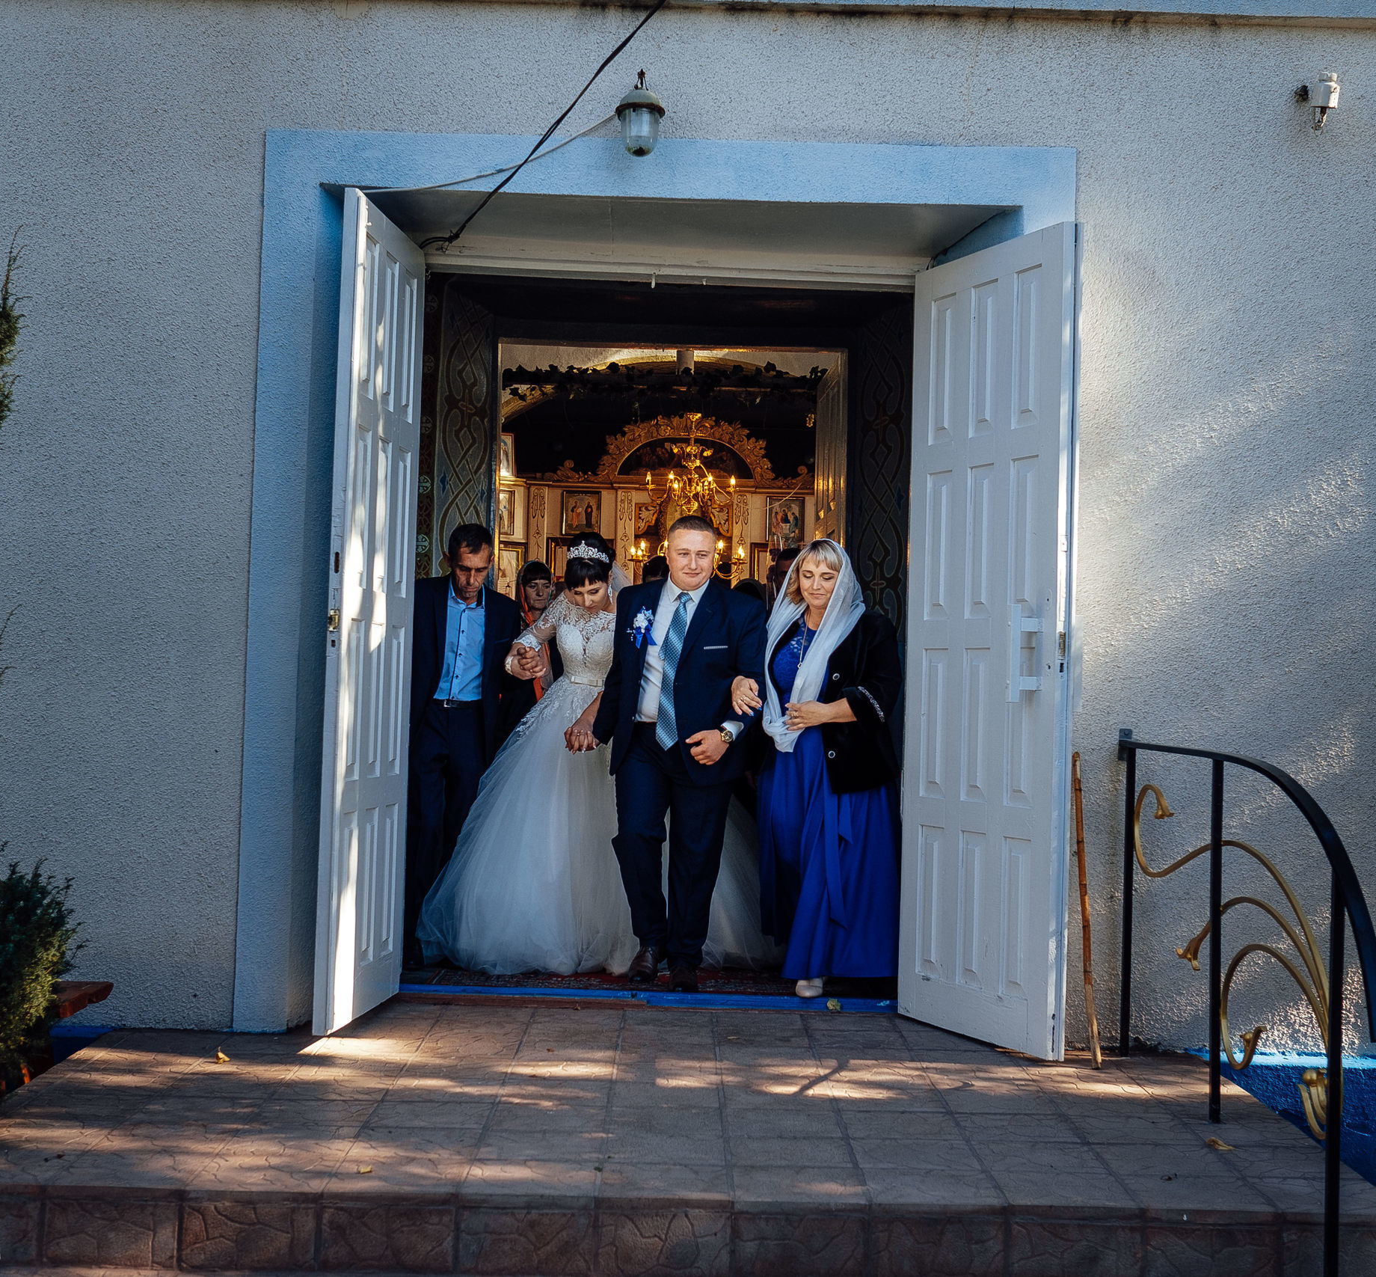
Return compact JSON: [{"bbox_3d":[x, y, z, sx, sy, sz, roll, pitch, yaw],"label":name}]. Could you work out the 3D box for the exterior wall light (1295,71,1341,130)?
[{"bbox_3d":[2.082,-1.771,6.140,0.130,0.190,0.150,2,-2,0],"label":"exterior wall light"}]

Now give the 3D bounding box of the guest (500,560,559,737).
[{"bbox_3d":[-0.727,0.487,8.495,0.470,1.686,0.340,2,-2,0],"label":"guest"}]

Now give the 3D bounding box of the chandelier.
[{"bbox_3d":[0.010,-0.934,12.046,0.745,1.048,0.745,2,-2,0],"label":"chandelier"}]

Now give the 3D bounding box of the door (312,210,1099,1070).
[{"bbox_3d":[0.047,-0.041,6.356,2.366,2.695,0.903,2,-2,0],"label":"door"}]

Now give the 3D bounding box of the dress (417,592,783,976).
[{"bbox_3d":[-0.351,0.569,7.633,1.470,1.474,1.140,2,-2,0],"label":"dress"}]

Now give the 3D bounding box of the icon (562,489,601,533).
[{"bbox_3d":[-0.824,-0.987,14.553,0.304,0.352,0.050,2,-2,0],"label":"icon"}]

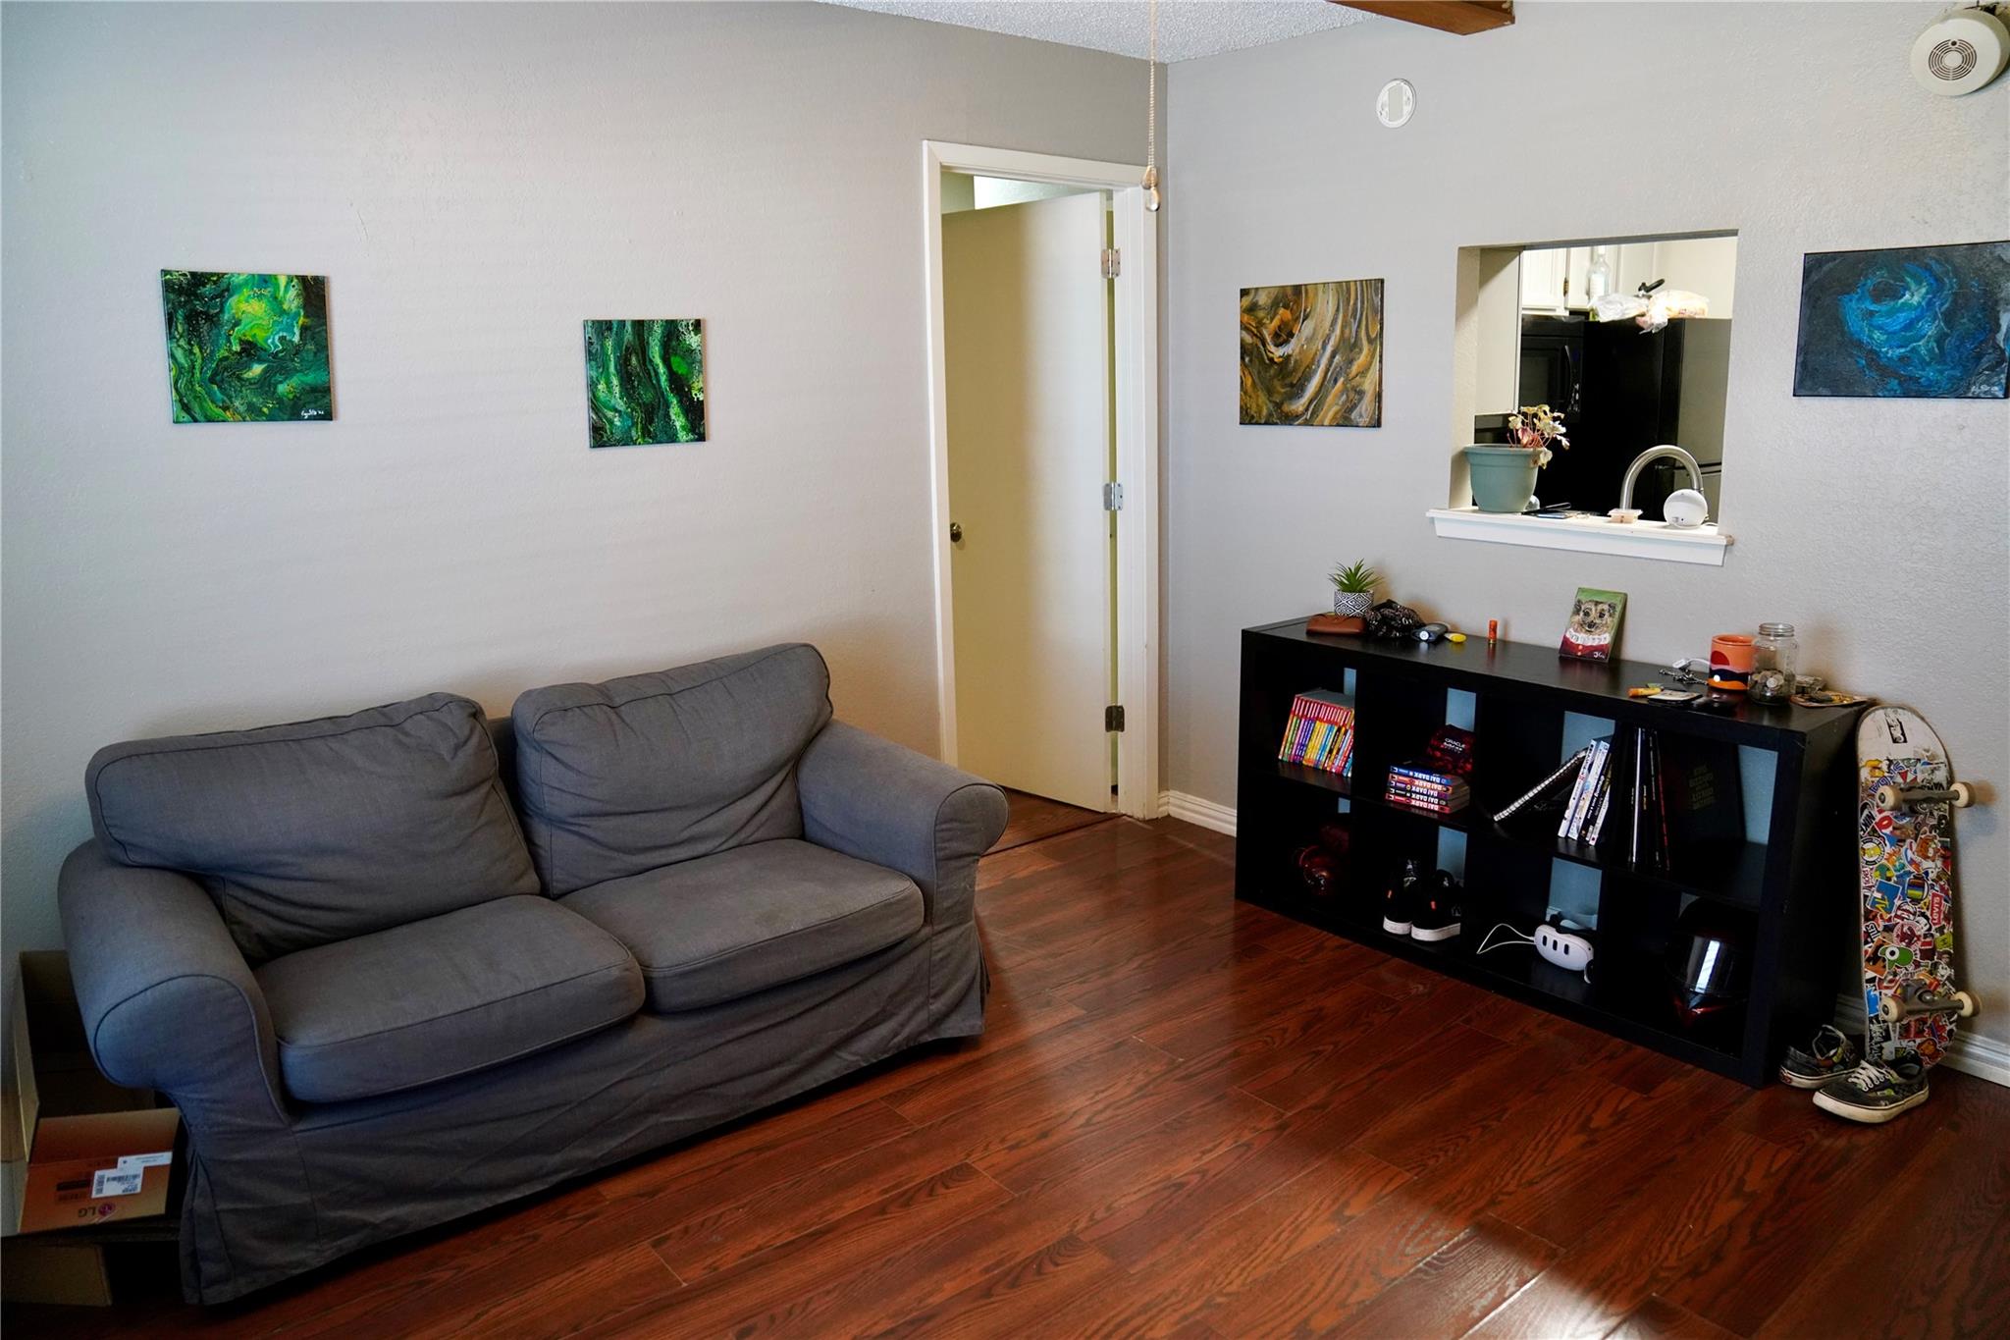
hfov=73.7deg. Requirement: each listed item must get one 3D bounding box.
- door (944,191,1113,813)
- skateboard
[{"bbox_3d":[0.052,-0.560,4.718,0.762,2.032,0.035,11,17,43],"label":"door"},{"bbox_3d":[1.911,0.484,2.817,0.205,0.800,0.130,-1,-3,1],"label":"skateboard"}]

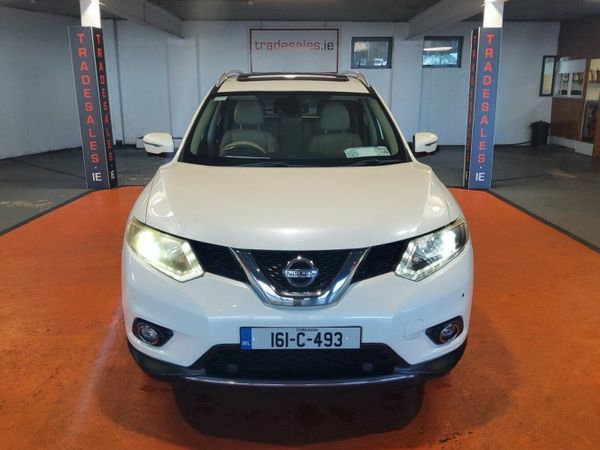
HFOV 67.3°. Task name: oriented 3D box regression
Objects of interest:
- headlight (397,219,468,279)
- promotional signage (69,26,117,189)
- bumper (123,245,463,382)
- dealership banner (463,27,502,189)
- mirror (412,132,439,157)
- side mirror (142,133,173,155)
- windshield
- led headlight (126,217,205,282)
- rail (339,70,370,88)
[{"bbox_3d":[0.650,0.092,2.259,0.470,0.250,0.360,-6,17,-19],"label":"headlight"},{"bbox_3d":[-3.190,-1.763,7.008,0.350,2.380,0.320,1,17,2],"label":"promotional signage"},{"bbox_3d":[-0.005,0.376,2.197,1.780,0.600,0.570,-1,17,-2],"label":"bumper"},{"bbox_3d":[2.820,-1.763,7.008,0.350,2.380,0.320,1,17,2],"label":"dealership banner"},{"bbox_3d":[0.910,-0.584,3.280,0.195,0.170,0.160,-1,17,-2],"label":"mirror"},{"bbox_3d":[-1.020,-0.579,3.250,0.220,0.170,0.160,-1,17,-2],"label":"side mirror"},{"bbox_3d":[-0.040,-0.694,3.028,1.430,0.140,0.980,-1,44,-2],"label":"windshield"},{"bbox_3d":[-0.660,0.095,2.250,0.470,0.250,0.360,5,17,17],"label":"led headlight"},{"bbox_3d":[0.480,-1.345,4.190,0.080,0.140,1.550,-1,17,-2],"label":"rail"}]

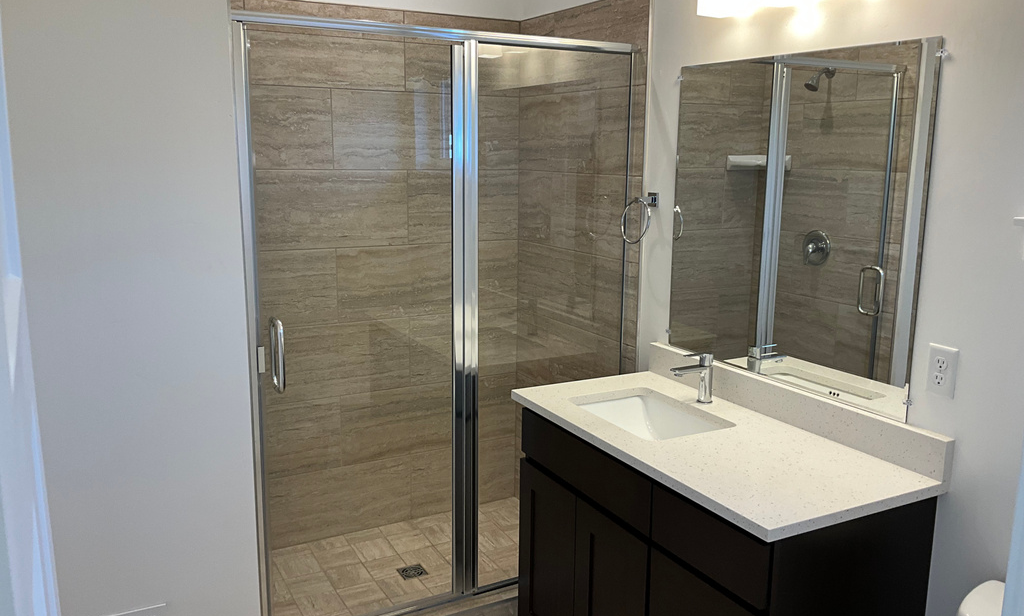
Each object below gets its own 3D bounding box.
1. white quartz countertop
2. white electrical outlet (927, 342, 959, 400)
[{"bbox_3d":[0.511,0.346,2.353,0.567,0.028,1.113,-5,12,-27],"label":"white quartz countertop"},{"bbox_3d":[0.997,0.148,1.992,0.008,0.116,0.072,-5,12,-27],"label":"white electrical outlet"}]

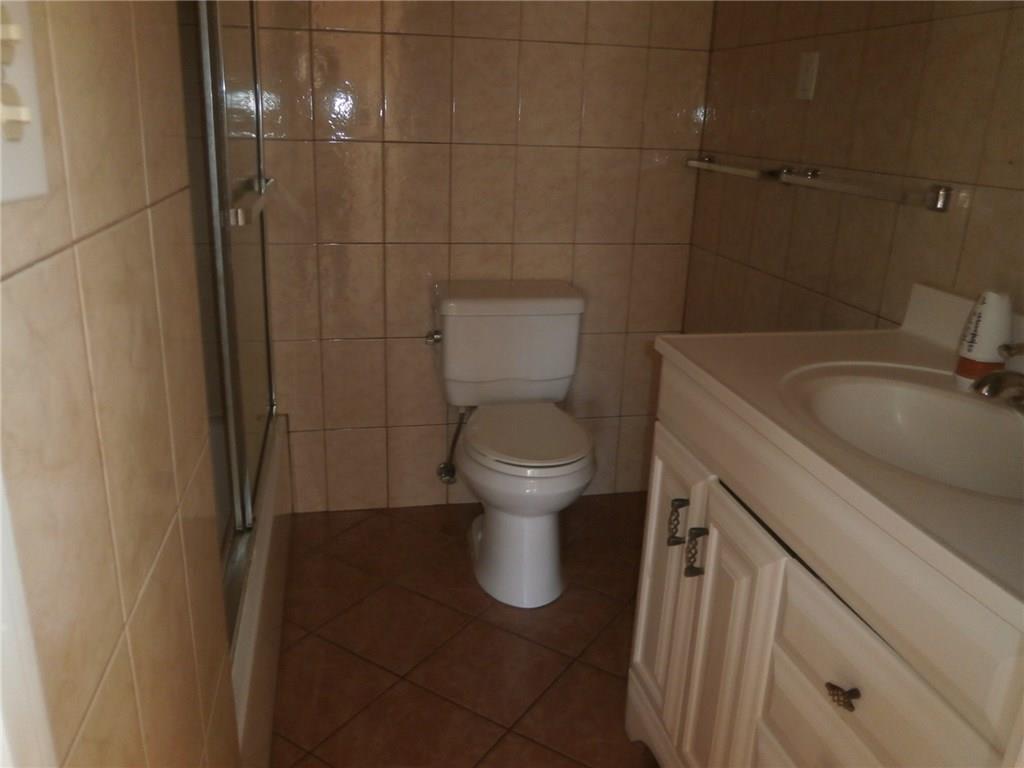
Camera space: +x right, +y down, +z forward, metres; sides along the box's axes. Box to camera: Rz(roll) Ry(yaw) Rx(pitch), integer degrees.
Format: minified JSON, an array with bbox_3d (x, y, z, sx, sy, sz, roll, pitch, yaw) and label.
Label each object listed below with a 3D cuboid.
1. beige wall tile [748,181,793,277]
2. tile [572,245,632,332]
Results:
[{"bbox_3d":[0.704,-0.445,2.063,0.010,0.300,0.200,-2,19,-12],"label":"beige wall tile"},{"bbox_3d":[0.297,-0.314,2.563,0.203,0.304,0.010,-2,19,-12],"label":"tile"}]

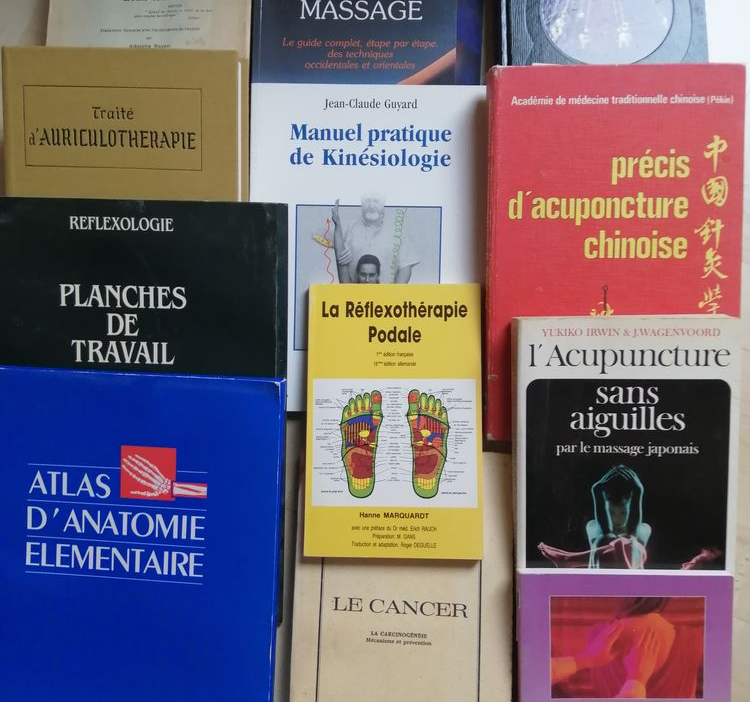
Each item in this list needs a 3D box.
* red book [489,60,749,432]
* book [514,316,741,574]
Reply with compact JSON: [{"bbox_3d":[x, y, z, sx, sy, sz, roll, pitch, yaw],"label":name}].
[{"bbox_3d":[0.152,-0.061,0.488,0.158,0.028,0.236,0,93,1],"label":"red book"},{"bbox_3d":[0.158,0.084,0.478,0.135,0.020,0.210,0,93,2],"label":"book"}]

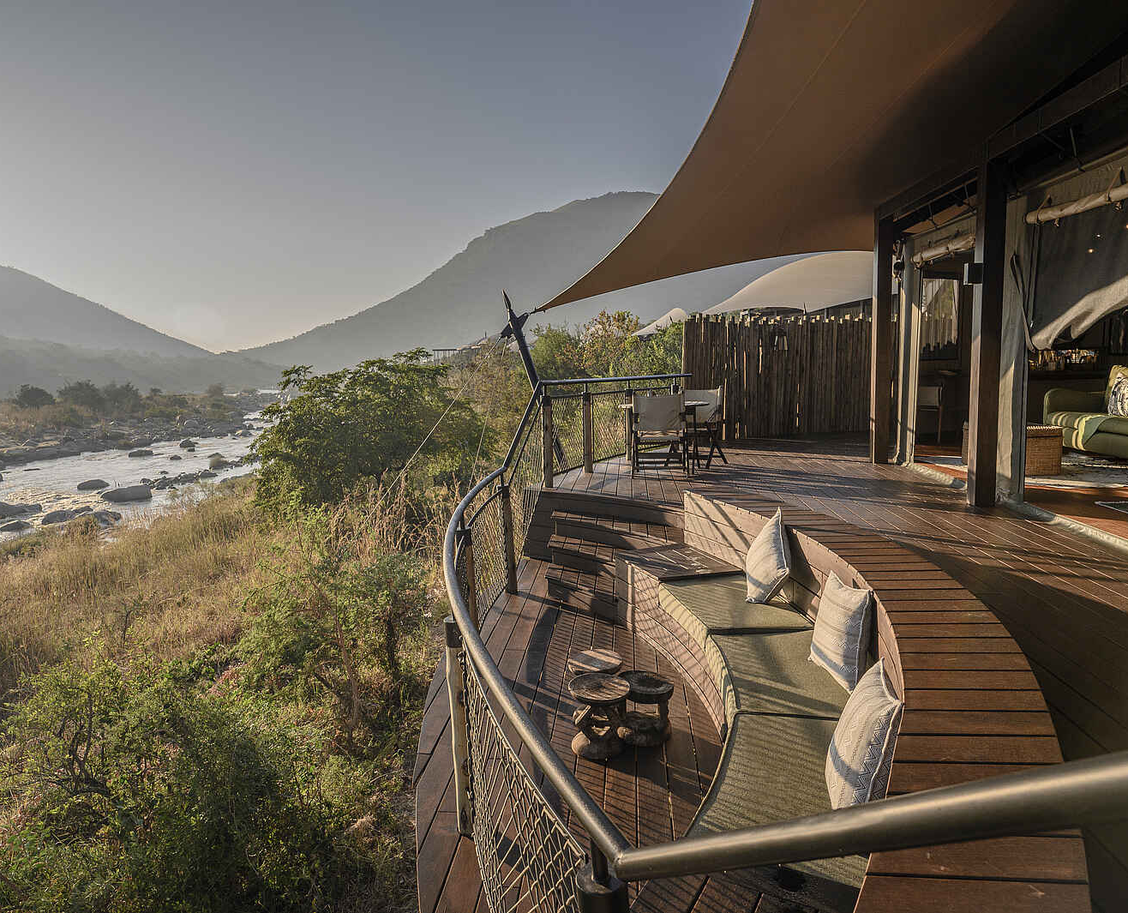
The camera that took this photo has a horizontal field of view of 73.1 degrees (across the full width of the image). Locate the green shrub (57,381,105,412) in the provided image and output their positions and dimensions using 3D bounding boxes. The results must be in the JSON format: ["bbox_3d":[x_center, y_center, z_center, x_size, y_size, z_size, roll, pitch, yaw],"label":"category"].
[{"bbox_3d":[-53.947,-6.696,85.000,4.700,3.600,4.400,-5,8,-32],"label":"green shrub"}]

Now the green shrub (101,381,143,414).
[{"bbox_3d":[-49.342,-6.457,85.000,4.100,3.700,3.900,-5,8,-30],"label":"green shrub"}]

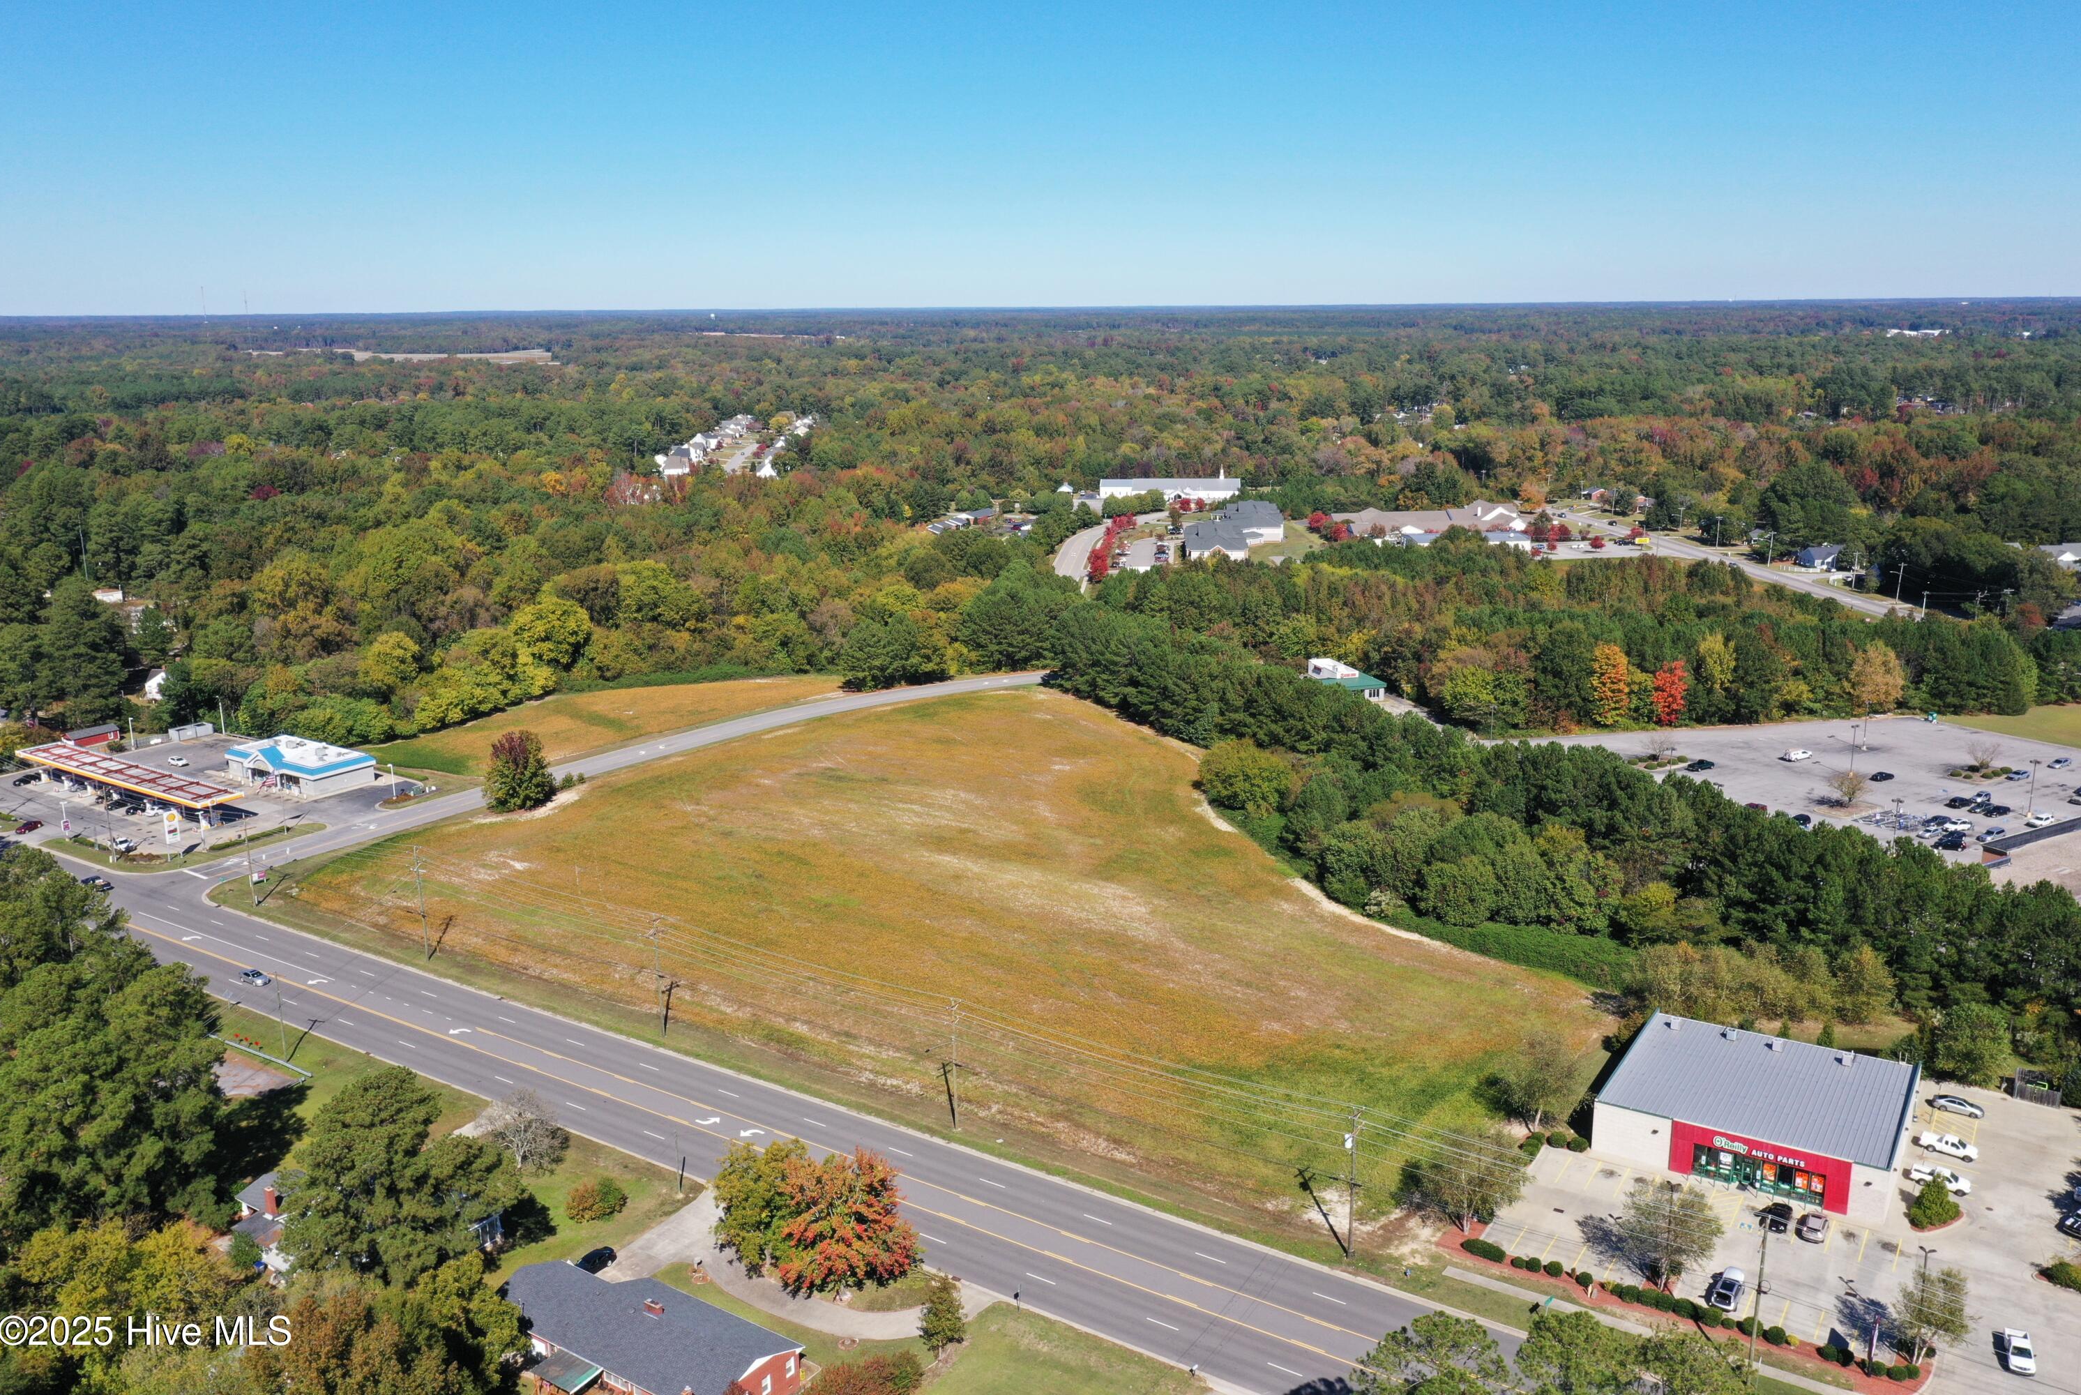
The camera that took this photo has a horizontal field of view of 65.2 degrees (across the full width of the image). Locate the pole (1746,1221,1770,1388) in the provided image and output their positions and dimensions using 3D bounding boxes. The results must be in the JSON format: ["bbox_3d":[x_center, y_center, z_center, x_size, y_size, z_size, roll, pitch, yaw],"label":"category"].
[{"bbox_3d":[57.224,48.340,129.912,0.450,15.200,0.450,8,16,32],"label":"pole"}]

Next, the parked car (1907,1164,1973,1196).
[{"bbox_3d":[90.204,48.056,162.955,5.200,1.760,1.920,10,17,37],"label":"parked car"}]

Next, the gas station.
[{"bbox_3d":[-167.818,16.303,299.475,63.520,5.700,8.400,8,16,33],"label":"gas station"}]

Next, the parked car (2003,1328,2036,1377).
[{"bbox_3d":[82.037,54.666,136.358,1.840,1.680,4.950,6,15,26],"label":"parked car"}]

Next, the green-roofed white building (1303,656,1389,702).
[{"bbox_3d":[67.230,-3.560,362.460,13.000,6.200,17.500,-5,14,-17],"label":"green-roofed white building"}]

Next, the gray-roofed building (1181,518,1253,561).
[{"bbox_3d":[61.142,-53.717,564.800,22.500,9.300,22.000,1,14,5],"label":"gray-roofed building"}]

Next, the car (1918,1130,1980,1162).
[{"bbox_3d":[92.326,45.737,165.313,5.250,1.700,1.850,9,17,35],"label":"car"}]

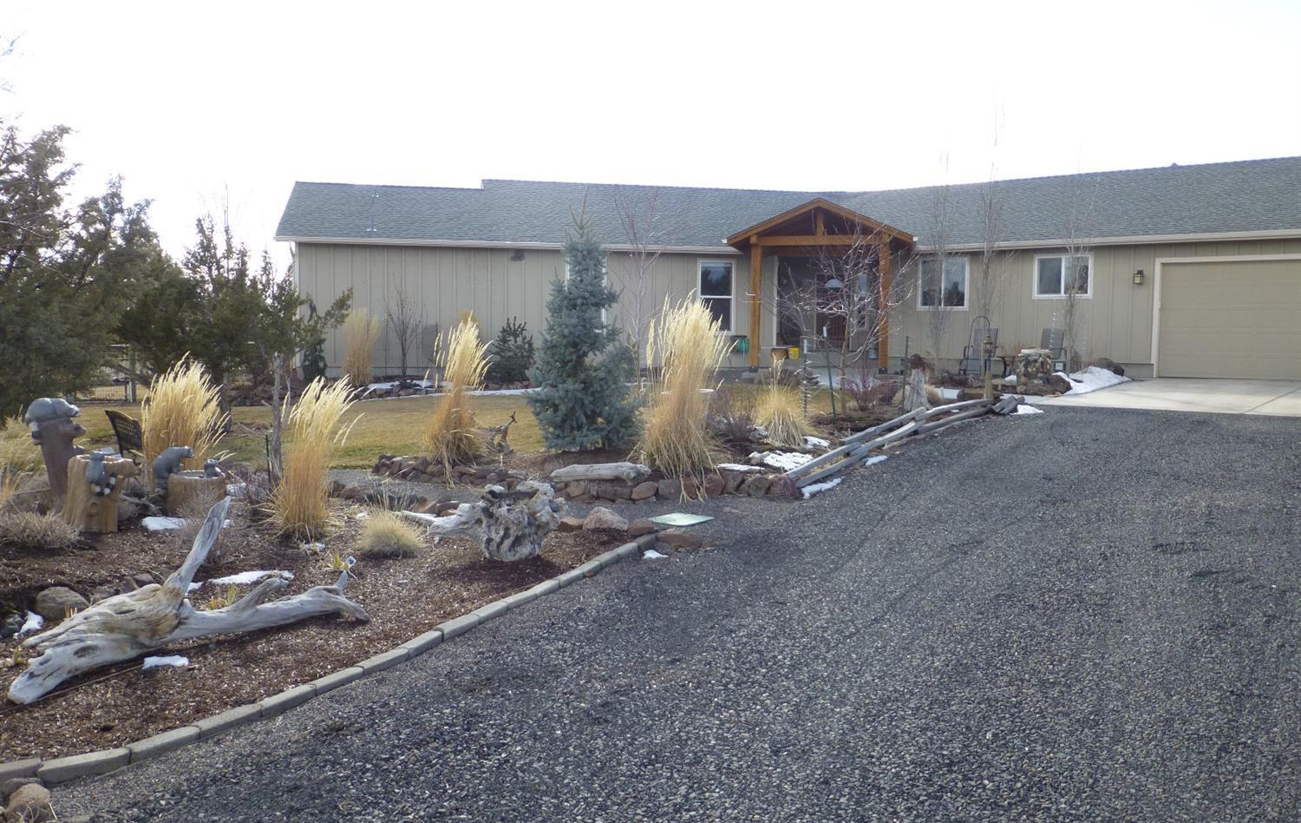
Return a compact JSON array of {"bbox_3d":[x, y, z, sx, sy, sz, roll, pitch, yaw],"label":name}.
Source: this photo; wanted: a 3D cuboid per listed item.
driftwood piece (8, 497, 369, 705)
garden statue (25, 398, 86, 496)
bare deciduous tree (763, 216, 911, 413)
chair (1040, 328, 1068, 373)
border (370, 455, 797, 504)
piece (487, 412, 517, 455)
[{"bbox_3d":[-2.285,0.878,5.152,0.560,0.680,1.720,5,7,44],"label":"driftwood piece"},{"bbox_3d":[-4.485,0.276,7.638,0.420,0.770,0.310,-1,4,-17],"label":"garden statue"},{"bbox_3d":[2.778,-1.422,14.786,2.100,2.800,2.050,1,4,10],"label":"bare deciduous tree"},{"bbox_3d":[8.848,-1.311,22.358,0.620,1.040,0.700,2,4,24],"label":"chair"},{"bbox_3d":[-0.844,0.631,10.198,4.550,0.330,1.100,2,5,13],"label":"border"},{"bbox_3d":[-1.356,0.204,9.236,0.290,0.400,0.200,0,4,-8],"label":"piece"}]

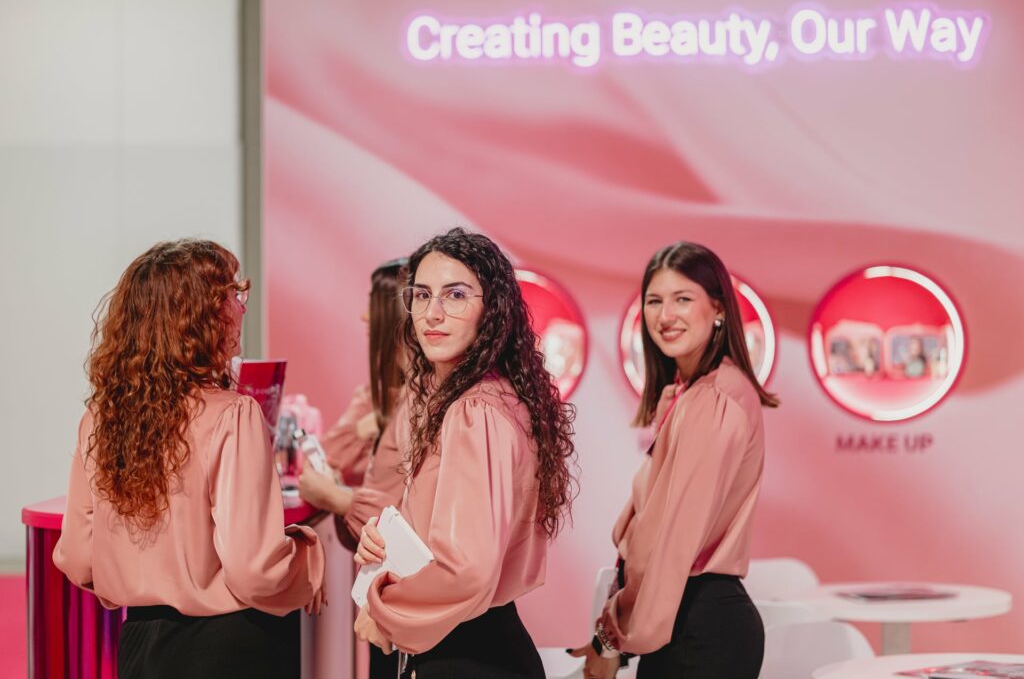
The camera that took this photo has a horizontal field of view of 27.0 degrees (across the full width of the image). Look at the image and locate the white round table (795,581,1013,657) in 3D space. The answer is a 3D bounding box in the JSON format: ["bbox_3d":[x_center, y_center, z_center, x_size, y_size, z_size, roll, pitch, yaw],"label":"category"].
[{"bbox_3d":[1.291,1.224,7.188,0.790,0.740,0.790,0,-2,0],"label":"white round table"}]

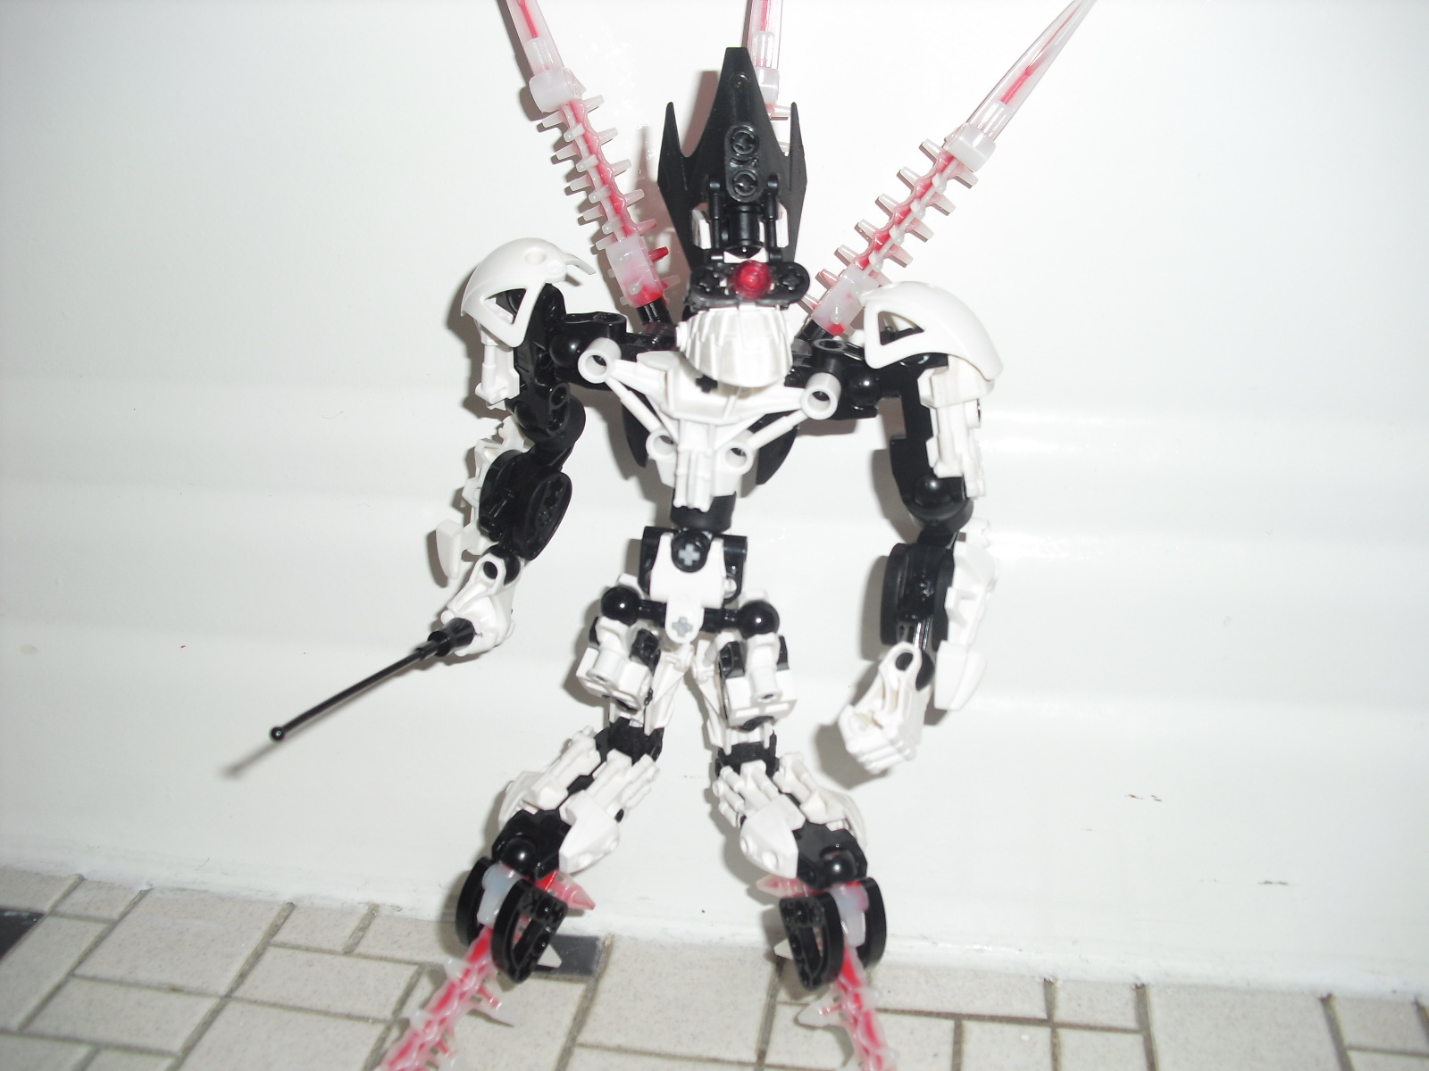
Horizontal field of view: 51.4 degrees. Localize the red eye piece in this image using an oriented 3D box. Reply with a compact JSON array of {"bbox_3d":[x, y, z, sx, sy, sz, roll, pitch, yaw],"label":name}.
[{"bbox_3d":[0.007,-0.049,0.284,0.008,0.008,0.005,-1,6,-7],"label":"red eye piece"}]

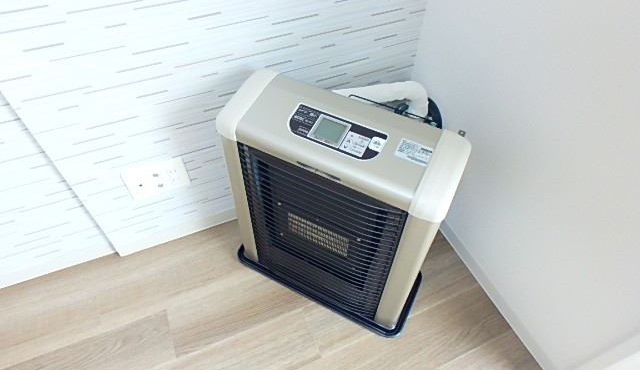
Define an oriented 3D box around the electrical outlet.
[{"bbox_3d":[-0.457,-0.016,1.096,0.163,0.116,0.010,-18,52,-16],"label":"electrical outlet"}]

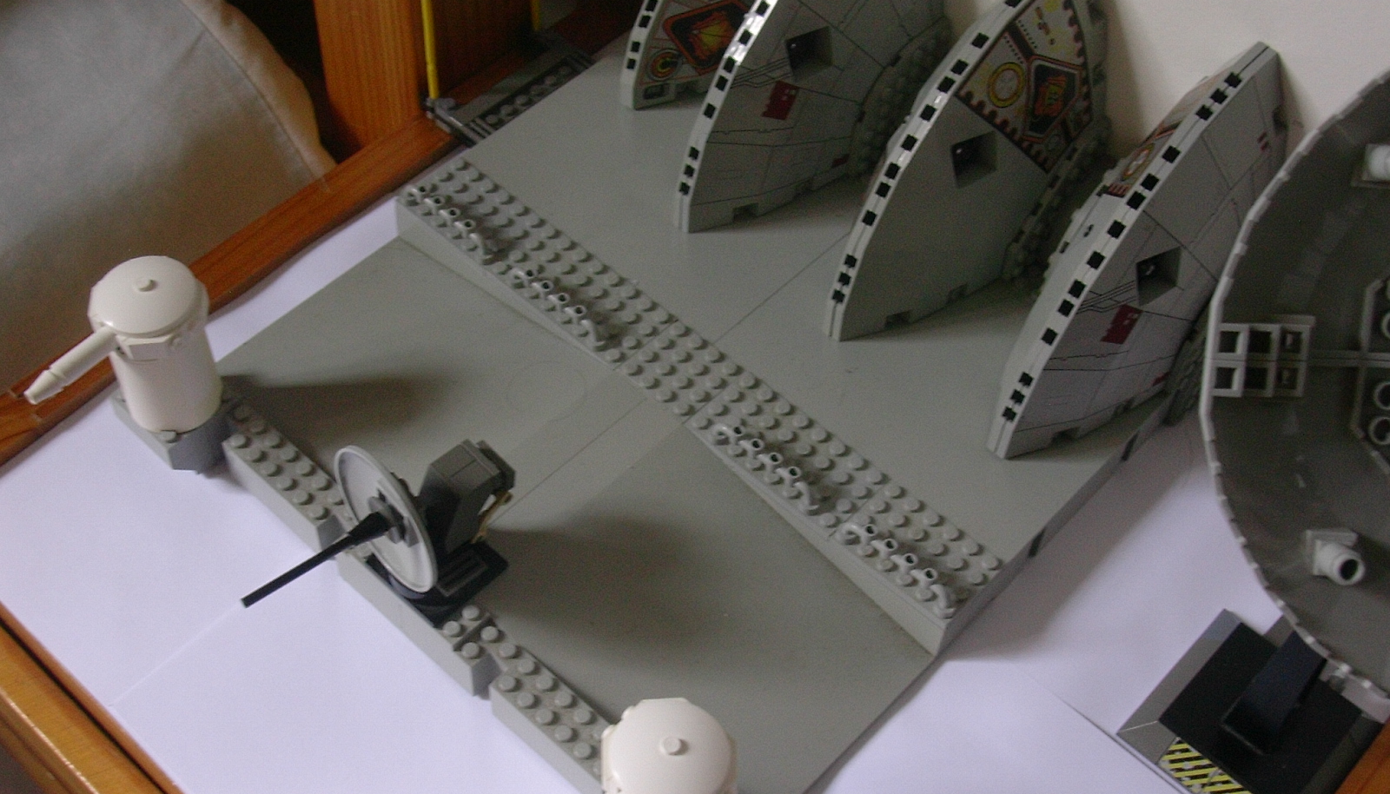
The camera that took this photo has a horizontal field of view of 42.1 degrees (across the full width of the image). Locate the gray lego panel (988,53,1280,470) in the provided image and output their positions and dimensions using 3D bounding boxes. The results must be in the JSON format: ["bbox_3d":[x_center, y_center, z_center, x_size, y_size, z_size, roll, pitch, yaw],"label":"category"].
[{"bbox_3d":[0.141,-0.046,0.585,0.058,0.111,0.111,38,61,23],"label":"gray lego panel"}]

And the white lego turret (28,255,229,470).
[{"bbox_3d":[-0.181,-0.003,0.584,0.038,0.080,0.063,38,61,23],"label":"white lego turret"}]

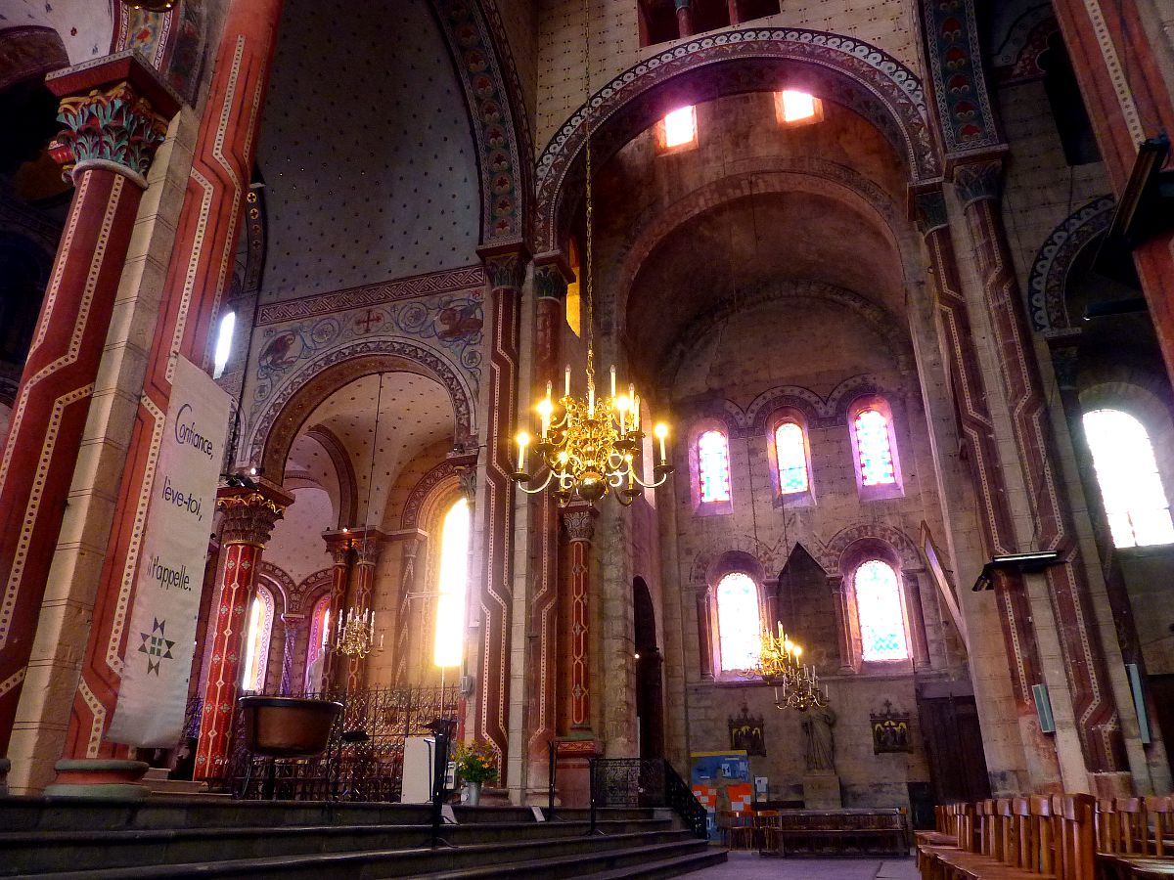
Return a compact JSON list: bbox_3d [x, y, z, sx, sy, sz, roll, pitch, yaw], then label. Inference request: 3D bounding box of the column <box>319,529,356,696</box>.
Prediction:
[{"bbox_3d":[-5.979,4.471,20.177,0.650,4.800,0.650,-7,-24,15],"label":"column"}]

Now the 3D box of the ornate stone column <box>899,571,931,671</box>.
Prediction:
[{"bbox_3d":[8.552,4.622,21.957,0.500,2.580,0.480,-7,-24,15],"label":"ornate stone column"}]

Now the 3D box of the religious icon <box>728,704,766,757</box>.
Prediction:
[{"bbox_3d":[3.396,6.184,18.093,0.701,1.031,0.200,-7,-25,16],"label":"religious icon"}]

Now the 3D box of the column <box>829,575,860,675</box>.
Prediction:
[{"bbox_3d":[6.817,4.865,22.420,0.500,2.600,0.480,-7,-24,15],"label":"column"}]

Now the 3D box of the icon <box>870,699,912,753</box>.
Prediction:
[{"bbox_3d":[7.544,7.098,21.090,0.880,1.240,0.130,-7,-24,15],"label":"icon"}]

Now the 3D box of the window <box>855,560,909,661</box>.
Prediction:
[{"bbox_3d":[6.466,3.725,18.647,0.891,2.201,0.200,-7,-25,16],"label":"window"}]

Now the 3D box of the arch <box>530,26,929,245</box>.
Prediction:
[{"bbox_3d":[2.270,-5.027,14.542,6.358,3.751,0.900,-7,-25,16],"label":"arch"}]

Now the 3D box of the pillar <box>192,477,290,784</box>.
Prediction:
[{"bbox_3d":[-5.670,3.139,13.704,0.960,4.807,0.960,-7,-25,16],"label":"pillar"}]

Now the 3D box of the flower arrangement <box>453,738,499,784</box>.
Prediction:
[{"bbox_3d":[-1.268,3.668,9.686,0.520,0.503,0.500,0,-24,0],"label":"flower arrangement"}]

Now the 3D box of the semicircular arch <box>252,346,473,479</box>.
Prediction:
[{"bbox_3d":[-4.451,-0.670,16.684,4.550,2.750,0.750,-7,-24,15],"label":"semicircular arch"}]

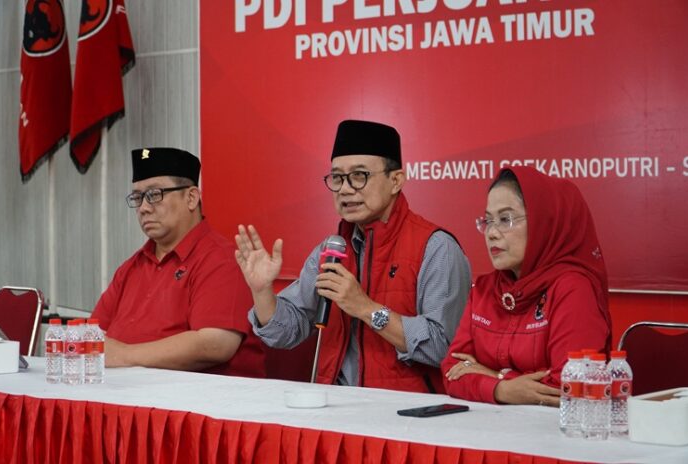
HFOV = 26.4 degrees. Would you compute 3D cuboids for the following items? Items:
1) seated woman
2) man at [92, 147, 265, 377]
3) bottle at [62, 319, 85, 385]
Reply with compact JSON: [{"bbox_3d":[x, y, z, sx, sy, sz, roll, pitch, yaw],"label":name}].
[{"bbox_3d":[0.434,0.494,3.513,0.470,1.304,0.640,1,1,38],"label":"seated woman"},{"bbox_3d":[-0.565,0.439,4.287,0.570,1.392,0.680,1,1,38],"label":"man"},{"bbox_3d":[-0.700,0.308,3.800,0.057,0.169,0.057,0,1,0],"label":"bottle"}]

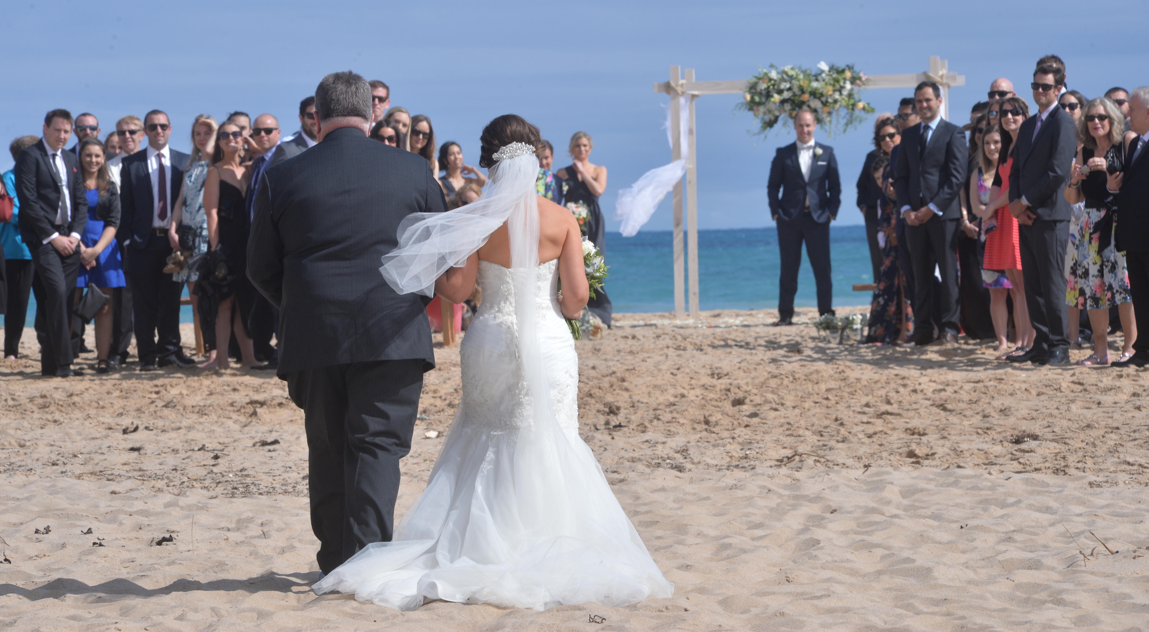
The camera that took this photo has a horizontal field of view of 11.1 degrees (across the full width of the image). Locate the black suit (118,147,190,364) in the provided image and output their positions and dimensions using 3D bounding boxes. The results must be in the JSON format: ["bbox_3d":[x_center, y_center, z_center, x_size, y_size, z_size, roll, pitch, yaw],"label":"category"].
[{"bbox_3d":[-2.938,-0.425,41.400,0.530,1.530,0.330,-2,1,-6],"label":"black suit"}]

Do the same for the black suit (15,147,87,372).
[{"bbox_3d":[-3.571,-0.401,40.300,0.520,1.590,0.360,-2,1,-32],"label":"black suit"}]

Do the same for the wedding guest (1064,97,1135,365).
[{"bbox_3d":[3.281,-0.530,36.900,0.460,1.670,0.370,-1,1,22],"label":"wedding guest"}]

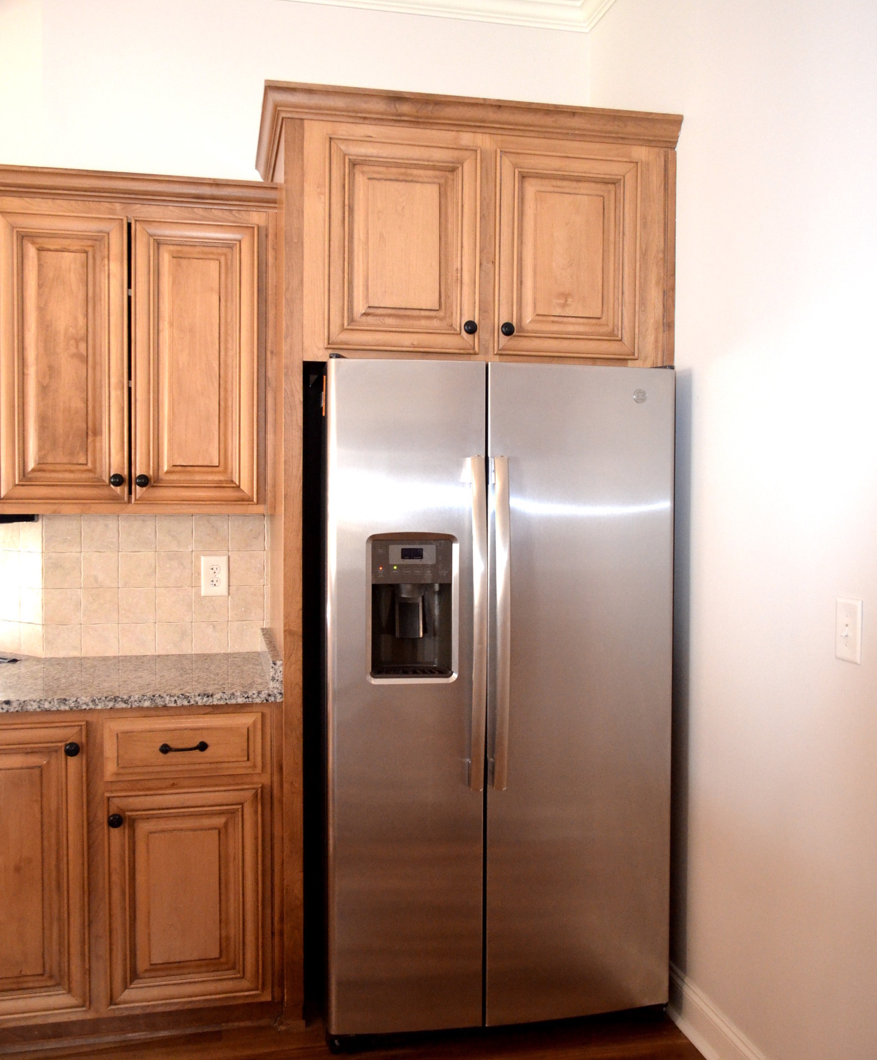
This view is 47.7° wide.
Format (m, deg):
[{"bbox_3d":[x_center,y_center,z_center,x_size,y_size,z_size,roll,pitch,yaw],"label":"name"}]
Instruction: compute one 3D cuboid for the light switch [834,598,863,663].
[{"bbox_3d":[0.804,0.199,1.960,0.016,0.124,0.080,0,2,-12],"label":"light switch"}]

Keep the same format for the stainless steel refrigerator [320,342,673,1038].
[{"bbox_3d":[0.100,0.434,2.857,0.908,1.763,0.840,0,2,-12],"label":"stainless steel refrigerator"}]

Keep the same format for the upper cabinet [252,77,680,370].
[{"bbox_3d":[0.041,-0.776,2.892,1.099,0.672,0.705,0,2,-12],"label":"upper cabinet"}]

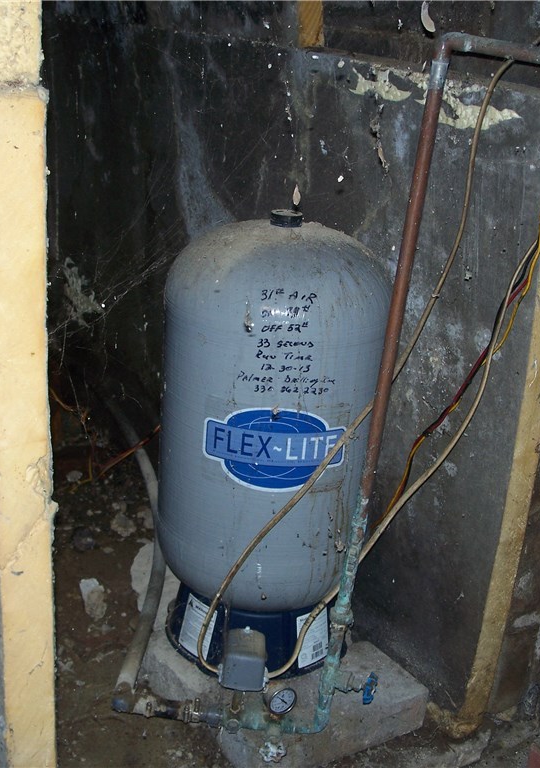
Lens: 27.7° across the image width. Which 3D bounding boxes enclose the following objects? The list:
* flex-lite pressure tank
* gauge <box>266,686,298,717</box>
[{"bbox_3d":[-0.003,0.097,2.112,0.411,0.865,0.411,1,21,-6],"label":"flex-lite pressure tank"},{"bbox_3d":[0.018,0.551,1.918,0.053,0.059,0.030,-6,23,-23],"label":"gauge"}]

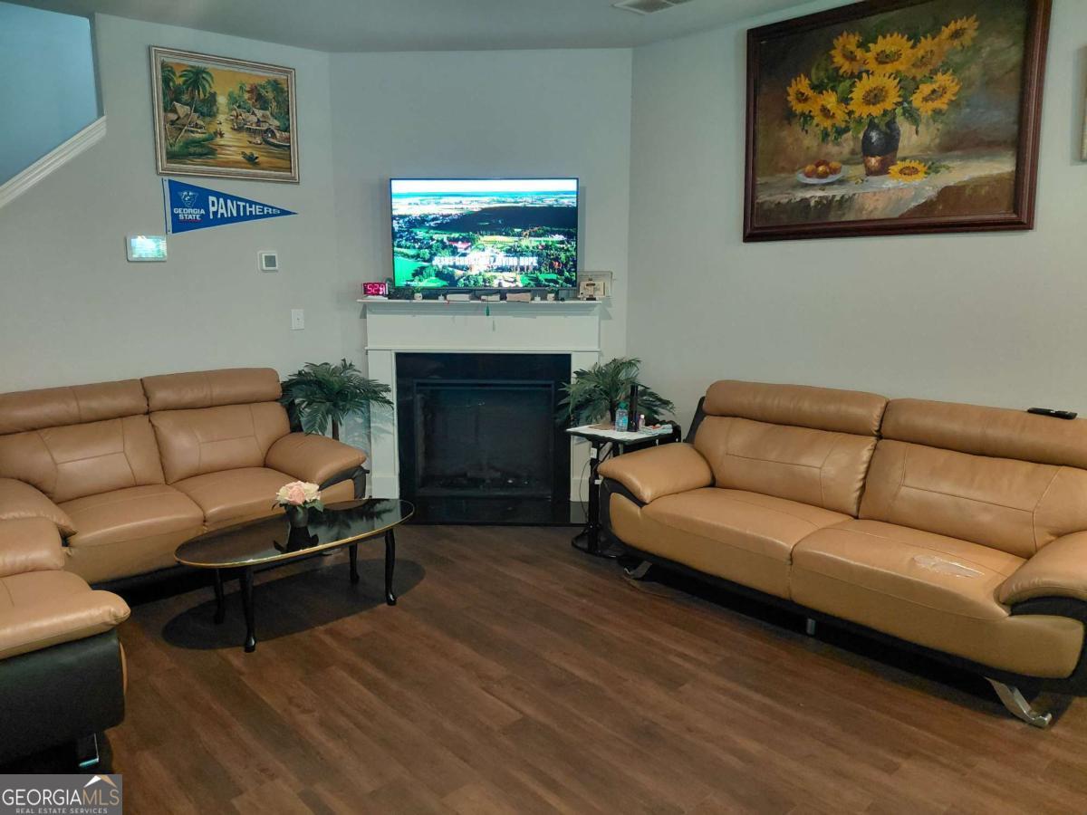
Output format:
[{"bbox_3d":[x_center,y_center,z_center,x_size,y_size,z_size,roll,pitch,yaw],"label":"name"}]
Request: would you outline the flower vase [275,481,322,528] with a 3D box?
[{"bbox_3d":[-1.070,0.420,3.415,0.182,0.186,0.202,8,12,42],"label":"flower vase"}]

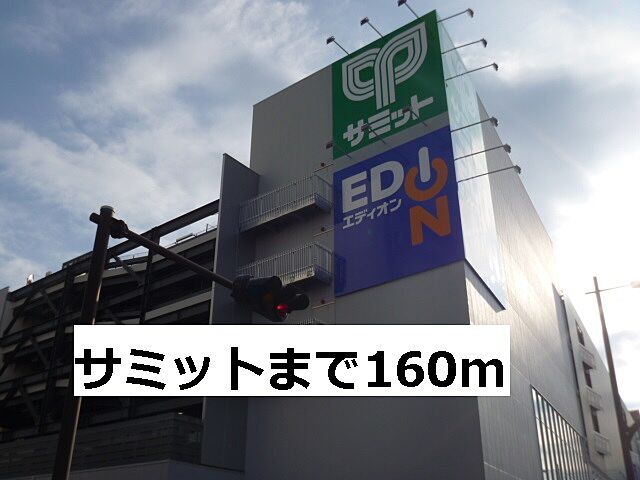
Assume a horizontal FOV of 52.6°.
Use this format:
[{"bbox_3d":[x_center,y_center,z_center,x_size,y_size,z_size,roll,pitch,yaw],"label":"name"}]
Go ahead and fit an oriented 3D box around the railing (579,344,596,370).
[{"bbox_3d":[21.868,9.869,53.195,0.750,1.500,3.700,-19,-33,32],"label":"railing"}]

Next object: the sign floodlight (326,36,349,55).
[{"bbox_3d":[1.051,-9.876,33.183,0.447,0.341,1.576,-19,-33,32],"label":"sign floodlight"}]

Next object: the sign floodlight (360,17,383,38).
[{"bbox_3d":[2.692,-10.418,32.080,0.447,0.341,1.576,-19,-33,32],"label":"sign floodlight"}]

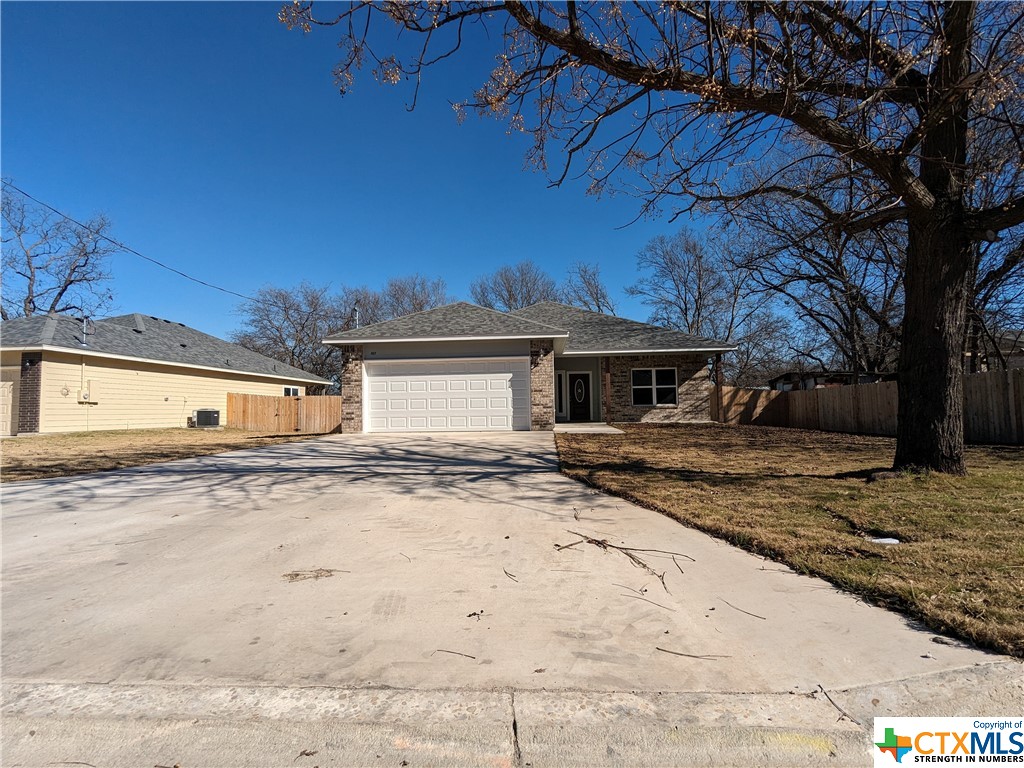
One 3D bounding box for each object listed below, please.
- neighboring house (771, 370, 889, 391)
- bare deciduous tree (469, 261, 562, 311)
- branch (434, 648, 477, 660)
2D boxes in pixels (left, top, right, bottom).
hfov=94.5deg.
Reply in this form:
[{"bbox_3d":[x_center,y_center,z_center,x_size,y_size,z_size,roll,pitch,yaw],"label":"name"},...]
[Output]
[{"bbox_3d":[20.803,0.741,30.211,8.500,3.400,6.500,-1,-3,4],"label":"neighboring house"},{"bbox_3d":[0.431,-4.239,45.363,9.153,15.441,8.281,-1,-3,4],"label":"bare deciduous tree"},{"bbox_3d":[-0.345,1.635,2.860,0.280,0.015,0.069,-1,1,9],"label":"branch"}]

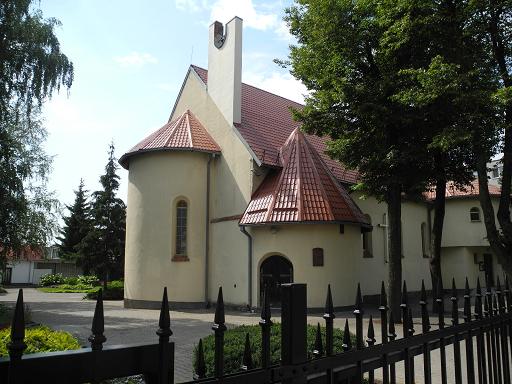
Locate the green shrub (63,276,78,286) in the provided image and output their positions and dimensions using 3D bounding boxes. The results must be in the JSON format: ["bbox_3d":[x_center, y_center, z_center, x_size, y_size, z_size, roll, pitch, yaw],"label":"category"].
[{"bbox_3d":[-15.189,7.328,33.909,1.339,0.881,1.365,0,-9,0],"label":"green shrub"}]

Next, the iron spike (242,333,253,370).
[{"bbox_3d":[-0.034,0.639,1.660,0.043,0.152,0.043,9,-13,-43],"label":"iron spike"}]

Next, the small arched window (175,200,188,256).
[{"bbox_3d":[-3.095,1.504,17.205,0.609,2.325,0.210,1,-9,-6],"label":"small arched window"}]

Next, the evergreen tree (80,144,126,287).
[{"bbox_3d":[-11.305,1.635,31.657,4.515,11.209,4.515,0,-9,0],"label":"evergreen tree"}]

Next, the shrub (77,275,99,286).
[{"bbox_3d":[-13.593,7.139,33.408,1.813,1.027,1.575,0,-9,0],"label":"shrub"}]

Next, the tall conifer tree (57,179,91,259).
[{"bbox_3d":[-16.249,3.511,38.798,4.725,9.735,4.725,0,-9,0],"label":"tall conifer tree"}]

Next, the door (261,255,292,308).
[{"bbox_3d":[0.824,3.608,16.645,1.522,2.006,0.158,-4,-10,24],"label":"door"}]

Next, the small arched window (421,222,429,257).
[{"bbox_3d":[11.453,3.269,27.981,0.997,2.419,0.263,9,-13,-43],"label":"small arched window"}]

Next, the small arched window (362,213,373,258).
[{"bbox_3d":[6.195,2.473,23.112,0.945,2.445,0.263,9,-13,-43],"label":"small arched window"}]

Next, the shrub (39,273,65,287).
[{"bbox_3d":[-16.757,7.188,33.932,2.176,1.163,1.890,0,-9,0],"label":"shrub"}]

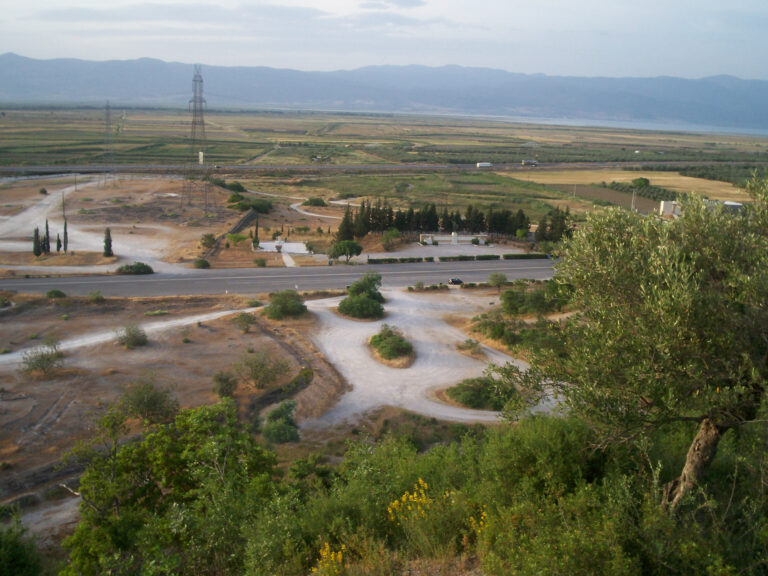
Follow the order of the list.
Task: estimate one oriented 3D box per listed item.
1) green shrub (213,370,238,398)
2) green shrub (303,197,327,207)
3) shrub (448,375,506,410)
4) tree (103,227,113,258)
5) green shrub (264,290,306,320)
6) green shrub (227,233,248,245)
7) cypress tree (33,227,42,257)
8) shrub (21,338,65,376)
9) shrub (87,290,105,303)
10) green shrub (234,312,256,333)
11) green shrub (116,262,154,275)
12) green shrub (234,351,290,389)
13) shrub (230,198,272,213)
[{"bbox_3d":[-22.120,13.220,111.130,3.310,3.480,3.410,0,13,-11],"label":"green shrub"},{"bbox_3d":[-30.280,-37.400,347.960,10.890,3.910,9.800,3,13,0],"label":"green shrub"},{"bbox_3d":[13.310,14.610,112.460,8.720,3.790,6.740,5,13,7],"label":"shrub"},{"bbox_3d":[-75.750,-12.570,219.410,2.610,8.000,2.610,3,13,0],"label":"tree"},{"bbox_3d":[-20.480,3.610,164.810,9.180,6.030,8.260,3,13,0],"label":"green shrub"},{"bbox_3d":[-45.630,-15.310,248.370,7.000,3.470,6.300,3,13,0],"label":"green shrub"},{"bbox_3d":[-93.280,-12.500,215.120,2.340,8.050,2.340,3,13,0],"label":"cypress tree"},{"bbox_3d":[-50.250,9.850,117.550,5.790,4.790,5.370,-3,14,-23],"label":"shrub"},{"bbox_3d":[-62.040,1.780,171.910,3.770,2.410,3.390,3,13,0],"label":"shrub"},{"bbox_3d":[-26.870,6.720,154.400,4.450,3.960,4.000,3,13,0],"label":"green shrub"},{"bbox_3d":[-59.630,-4.850,191.750,8.450,2.380,5.230,-1,13,-17],"label":"green shrub"},{"bbox_3d":[-17.750,11.590,116.380,7.690,4.860,6.340,1,13,-9],"label":"green shrub"},{"bbox_3d":[-50.770,-31.760,305.170,15.730,5.360,9.730,1,13,-10],"label":"shrub"}]

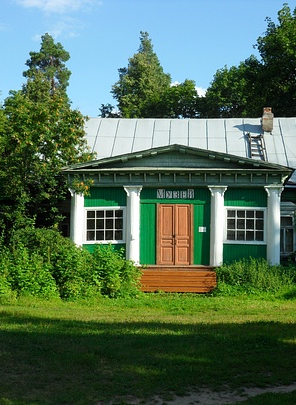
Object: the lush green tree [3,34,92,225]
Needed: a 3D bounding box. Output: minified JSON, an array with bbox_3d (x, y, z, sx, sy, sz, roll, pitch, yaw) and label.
[{"bbox_3d":[-3.829,-1.260,26.154,3.400,9.400,3.300,0,-4,3],"label":"lush green tree"}]

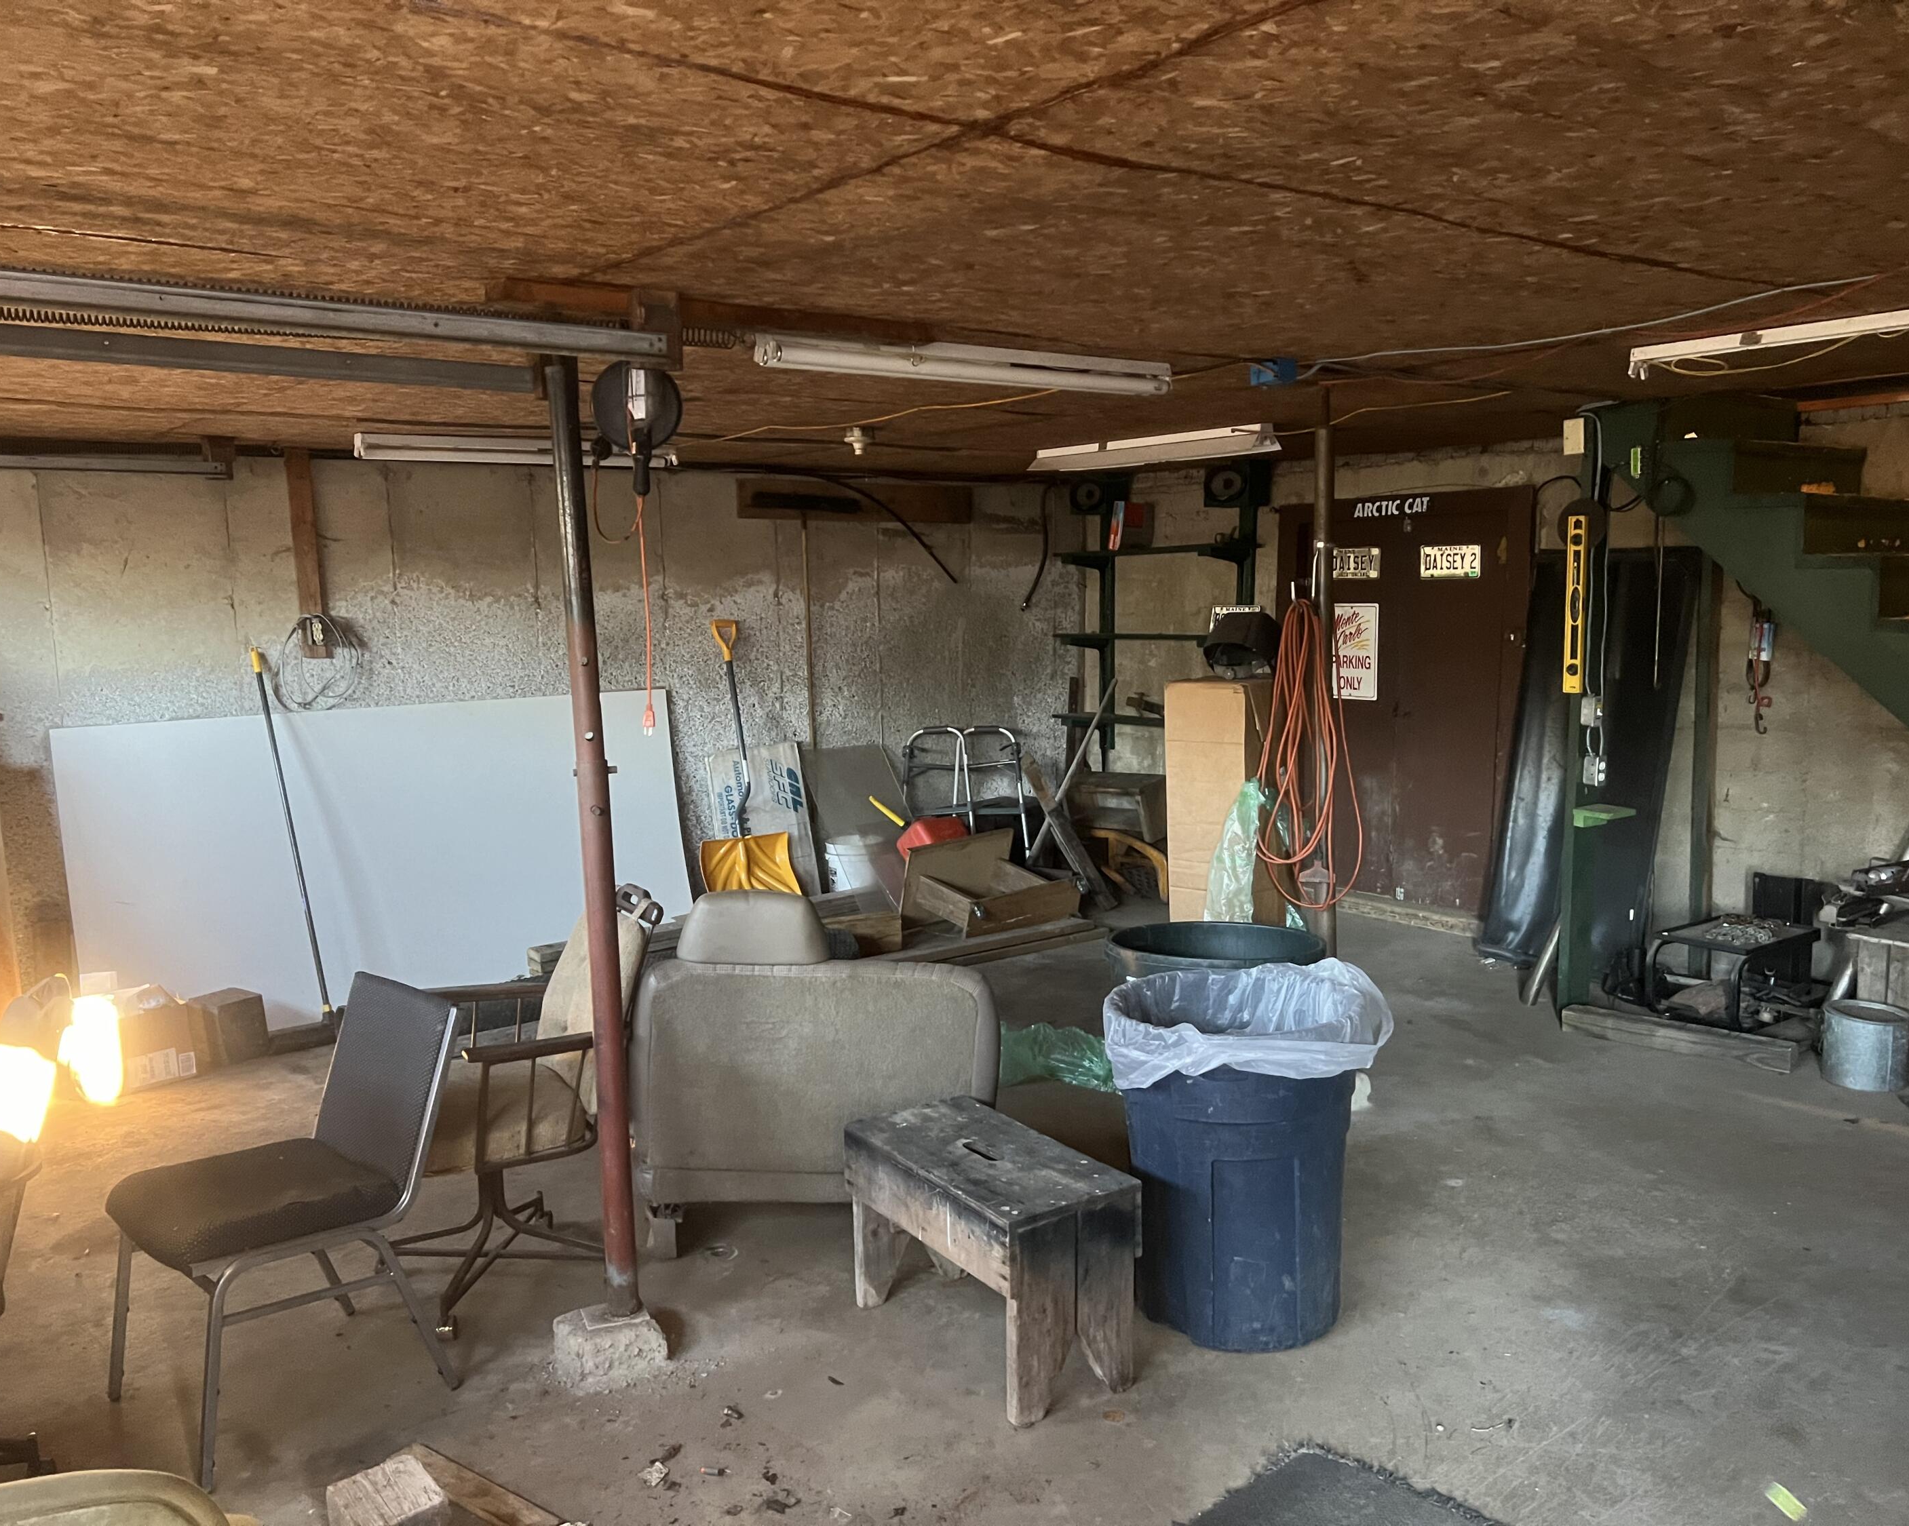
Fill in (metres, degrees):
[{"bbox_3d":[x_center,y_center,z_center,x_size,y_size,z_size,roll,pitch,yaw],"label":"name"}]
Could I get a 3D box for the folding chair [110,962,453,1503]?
[{"bbox_3d":[-1.368,0.900,3.149,0.490,0.810,0.590,5,9,43],"label":"folding chair"}]

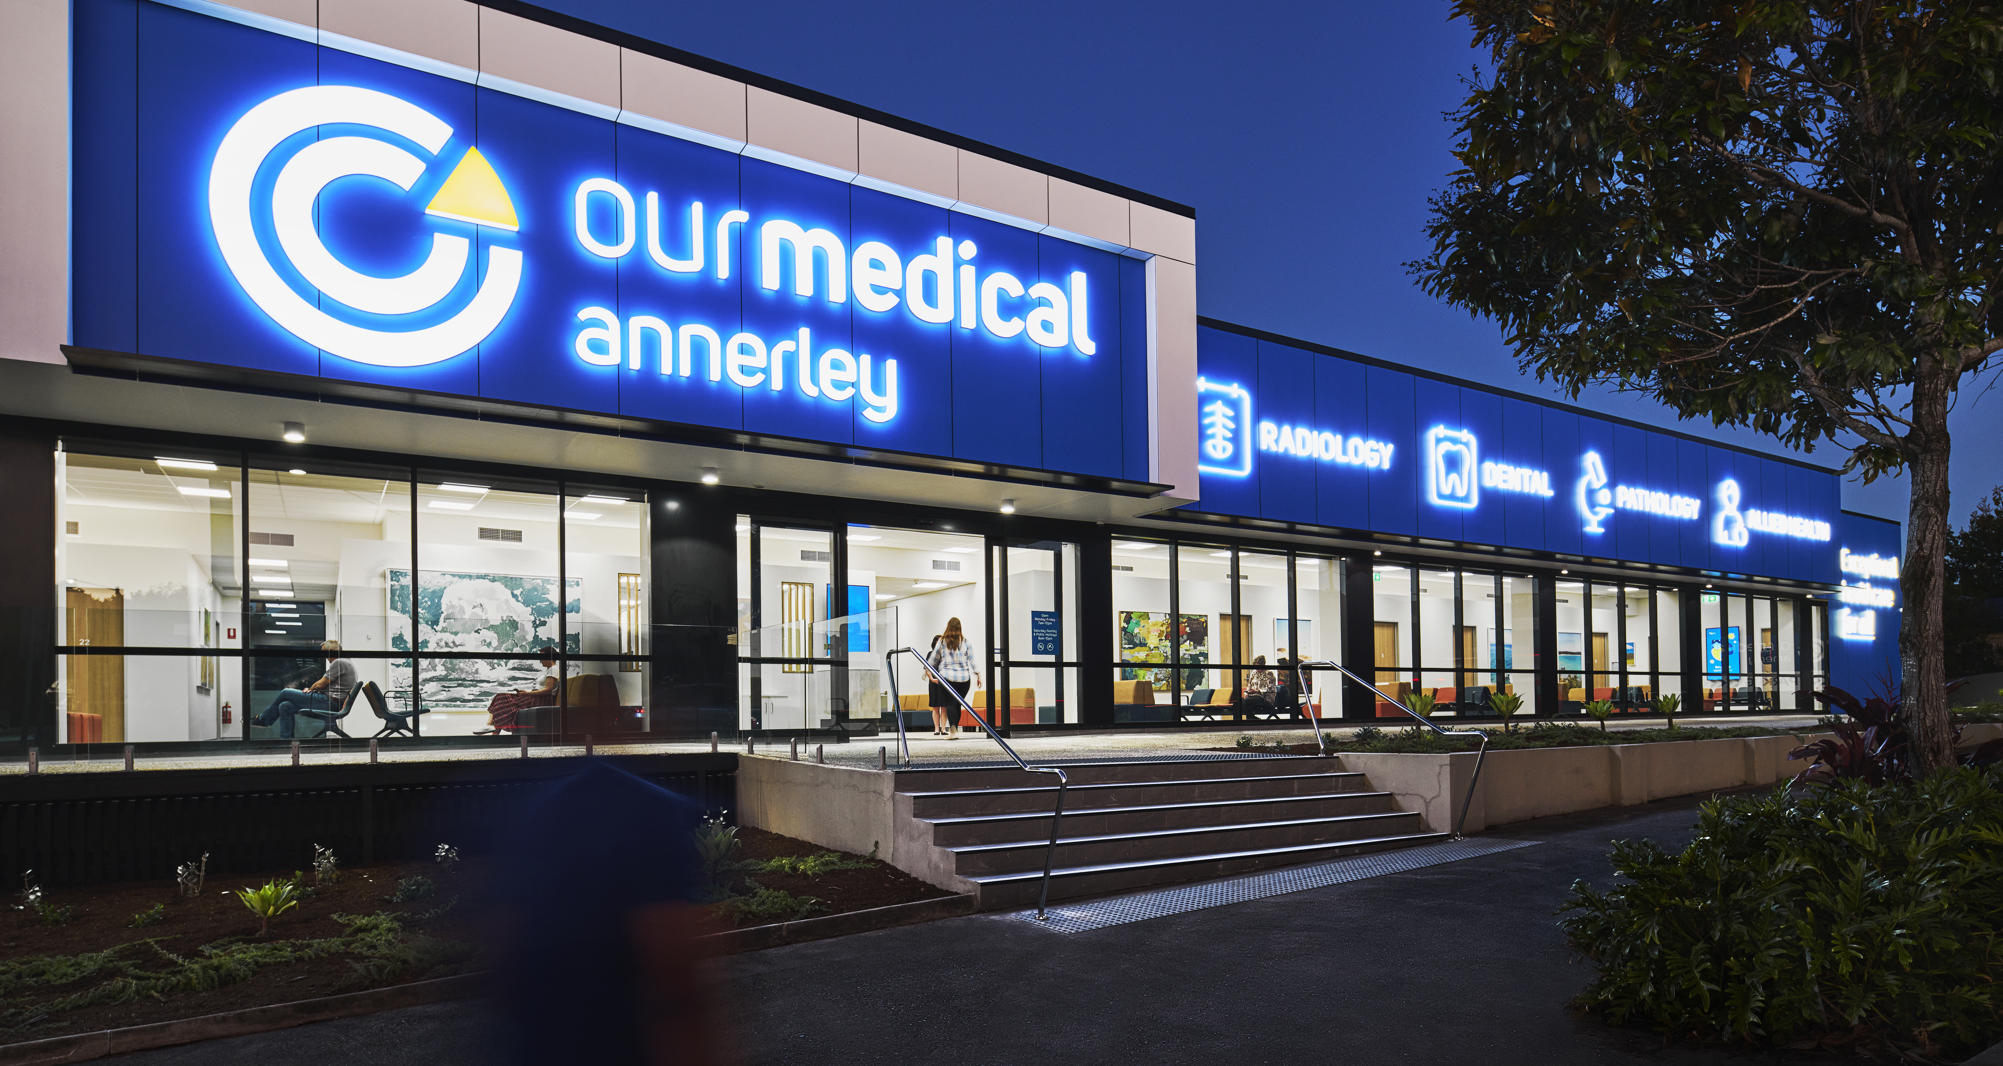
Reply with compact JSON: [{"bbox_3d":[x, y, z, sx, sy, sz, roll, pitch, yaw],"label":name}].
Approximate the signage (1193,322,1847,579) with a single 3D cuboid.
[{"bbox_3d":[11.506,-0.881,20.406,21.021,2.694,0.250,5,-4,-31],"label":"signage"}]

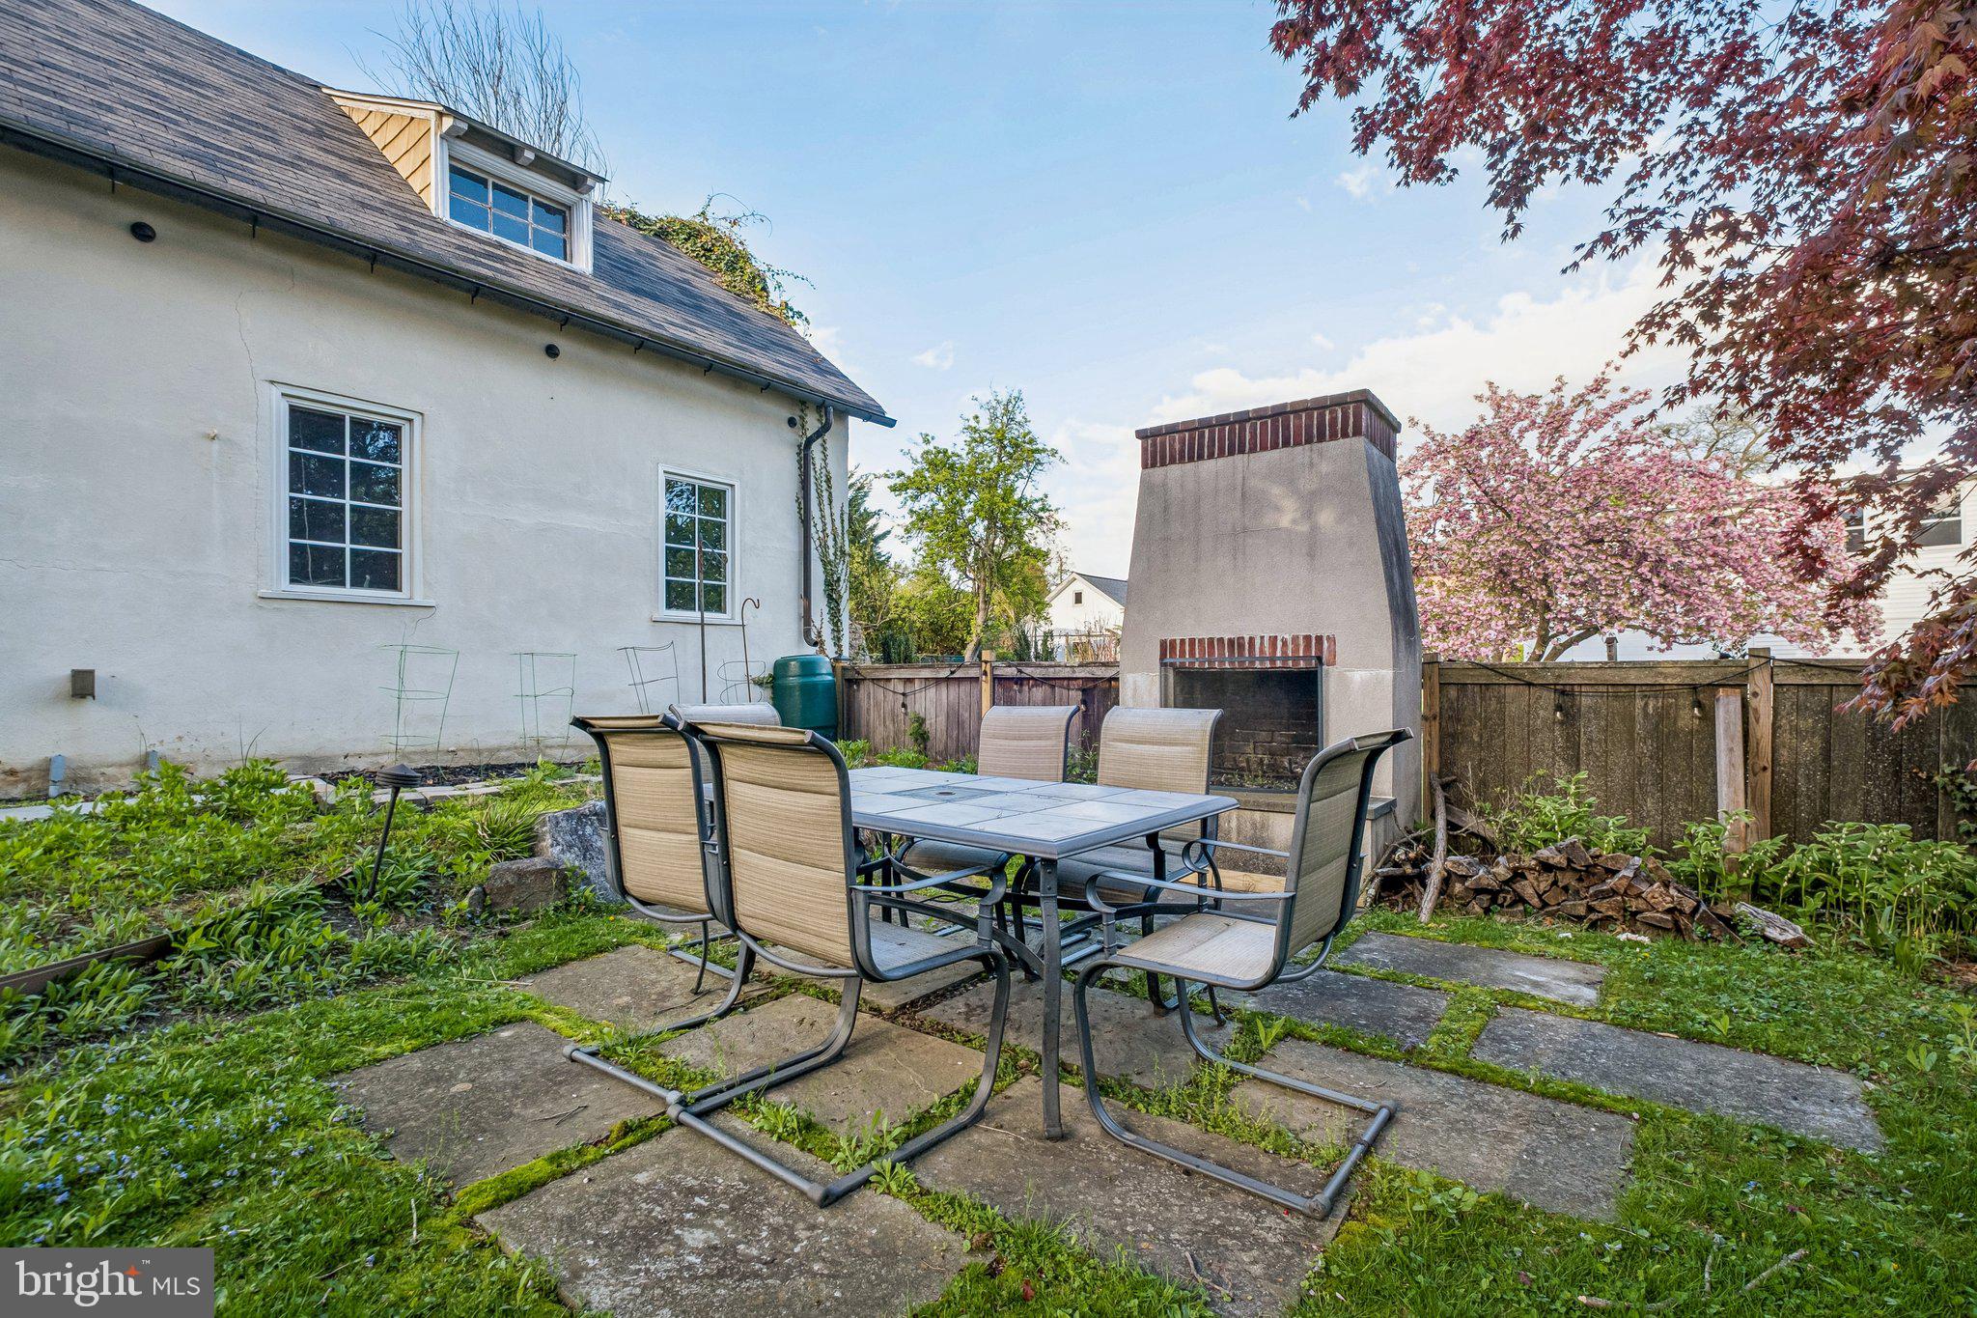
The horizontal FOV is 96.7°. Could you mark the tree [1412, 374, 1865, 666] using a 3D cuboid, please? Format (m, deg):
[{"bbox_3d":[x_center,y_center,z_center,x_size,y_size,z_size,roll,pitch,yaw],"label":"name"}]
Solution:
[{"bbox_3d":[7.350,-1.050,10.500,5.100,4.700,4.900,-1,-1,35],"label":"tree"}]

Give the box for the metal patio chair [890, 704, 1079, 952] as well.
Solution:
[{"bbox_3d":[0.027,0.697,3.774,0.609,1.000,0.680,-1,-1,39],"label":"metal patio chair"}]

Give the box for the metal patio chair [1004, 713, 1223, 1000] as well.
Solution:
[{"bbox_3d":[0.530,0.691,3.307,0.609,1.000,0.680,-1,-1,39],"label":"metal patio chair"}]

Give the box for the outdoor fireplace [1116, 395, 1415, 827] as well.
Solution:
[{"bbox_3d":[1.574,-0.114,5.355,1.722,2.730,1.134,-1,-1,39],"label":"outdoor fireplace"}]

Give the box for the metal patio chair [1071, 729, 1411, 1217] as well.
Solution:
[{"bbox_3d":[0.656,0.680,2.263,0.680,1.000,0.609,-1,-1,35],"label":"metal patio chair"}]

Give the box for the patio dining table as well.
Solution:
[{"bbox_3d":[-0.147,0.829,3.012,1.685,0.726,1.056,-1,-1,39],"label":"patio dining table"}]

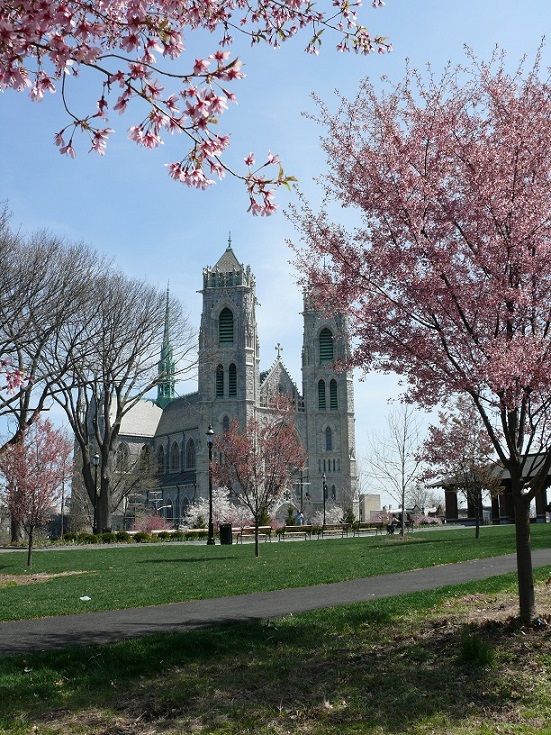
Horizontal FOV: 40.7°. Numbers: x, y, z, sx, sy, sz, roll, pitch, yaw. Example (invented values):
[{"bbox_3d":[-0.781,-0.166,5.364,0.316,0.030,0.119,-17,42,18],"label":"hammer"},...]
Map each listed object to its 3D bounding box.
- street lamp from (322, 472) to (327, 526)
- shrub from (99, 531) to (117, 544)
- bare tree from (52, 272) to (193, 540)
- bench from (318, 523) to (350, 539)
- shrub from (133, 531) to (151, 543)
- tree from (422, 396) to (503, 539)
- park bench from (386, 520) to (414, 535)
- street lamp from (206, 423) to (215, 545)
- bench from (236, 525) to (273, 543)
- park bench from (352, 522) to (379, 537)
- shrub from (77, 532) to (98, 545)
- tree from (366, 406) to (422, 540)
[{"bbox_3d":[4.734,13.027,72.548,0.420,5.550,0.420,-1,-11,0],"label":"street lamp"},{"bbox_3d":[-8.631,8.786,38.261,0.840,0.620,0.840,-1,-11,0],"label":"shrub"},{"bbox_3d":[-10.943,2.323,53.557,10.200,19.170,10.000,0,-11,0],"label":"bare tree"},{"bbox_3d":[3.103,8.589,39.077,1.750,0.840,0.600,8,-13,-34],"label":"bench"},{"bbox_3d":[-6.862,8.653,38.045,0.880,0.600,0.800,0,-11,0],"label":"shrub"},{"bbox_3d":[8.496,4.485,33.769,3.700,6.410,3.700,0,-11,0],"label":"tree"},{"bbox_3d":[7.238,9.253,43.023,1.750,0.840,0.600,9,-14,-37],"label":"park bench"},{"bbox_3d":[-3.033,5.527,35.048,0.420,5.550,0.420,-1,-11,0],"label":"street lamp"},{"bbox_3d":[-0.987,8.041,35.681,1.820,0.820,0.580,8,-14,-37],"label":"bench"},{"bbox_3d":[4.972,8.949,41.045,1.750,0.840,0.600,9,-14,-38],"label":"park bench"},{"bbox_3d":[-9.517,8.691,37.861,1.000,0.620,0.950,-1,-11,0],"label":"shrub"},{"bbox_3d":[6.157,5.422,39.387,3.000,6.950,3.000,-1,-11,0],"label":"tree"}]

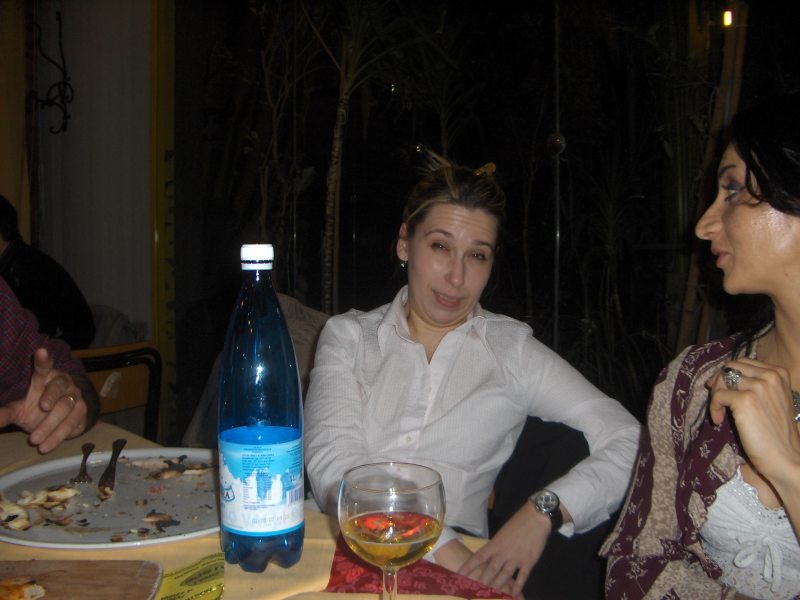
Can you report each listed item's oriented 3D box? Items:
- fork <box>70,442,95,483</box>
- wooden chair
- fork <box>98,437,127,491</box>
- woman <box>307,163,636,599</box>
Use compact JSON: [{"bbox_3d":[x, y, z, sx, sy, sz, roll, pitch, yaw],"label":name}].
[{"bbox_3d":[-0.403,0.208,1.040,0.025,0.020,0.190,-1,3,-18],"label":"fork"},{"bbox_3d":[-0.855,0.520,1.820,0.500,0.820,0.430,3,5,37],"label":"wooden chair"},{"bbox_3d":[-0.362,0.207,1.025,0.025,0.020,0.190,-1,7,-13],"label":"fork"},{"bbox_3d":[0.070,0.394,1.010,0.550,1.180,0.720,1,4,16],"label":"woman"}]

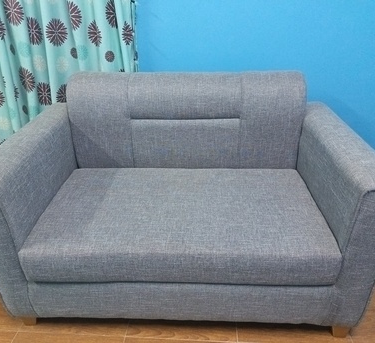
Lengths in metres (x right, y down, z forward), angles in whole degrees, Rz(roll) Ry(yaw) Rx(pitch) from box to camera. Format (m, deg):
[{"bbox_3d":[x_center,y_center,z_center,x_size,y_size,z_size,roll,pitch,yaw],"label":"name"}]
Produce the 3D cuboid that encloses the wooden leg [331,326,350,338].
[{"bbox_3d":[0.563,0.565,1.176,0.058,0.066,0.058,0,30,3],"label":"wooden leg"}]

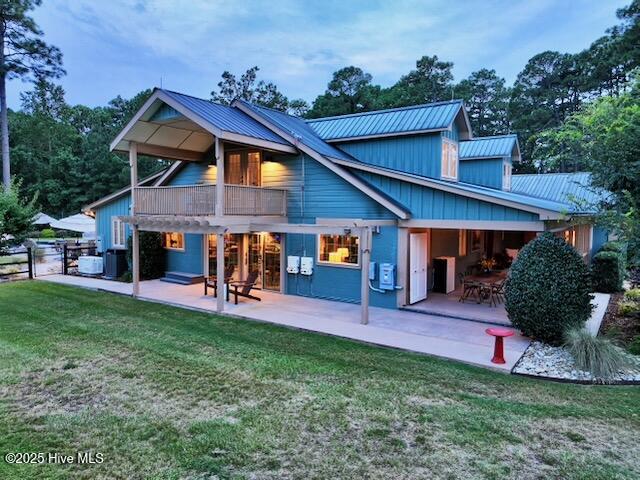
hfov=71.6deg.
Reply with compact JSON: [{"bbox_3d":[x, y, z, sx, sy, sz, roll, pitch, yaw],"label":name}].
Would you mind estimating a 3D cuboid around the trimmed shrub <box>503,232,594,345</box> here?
[{"bbox_3d":[4.930,1.020,9.490,1.900,2.270,1.900,3,5,35],"label":"trimmed shrub"}]

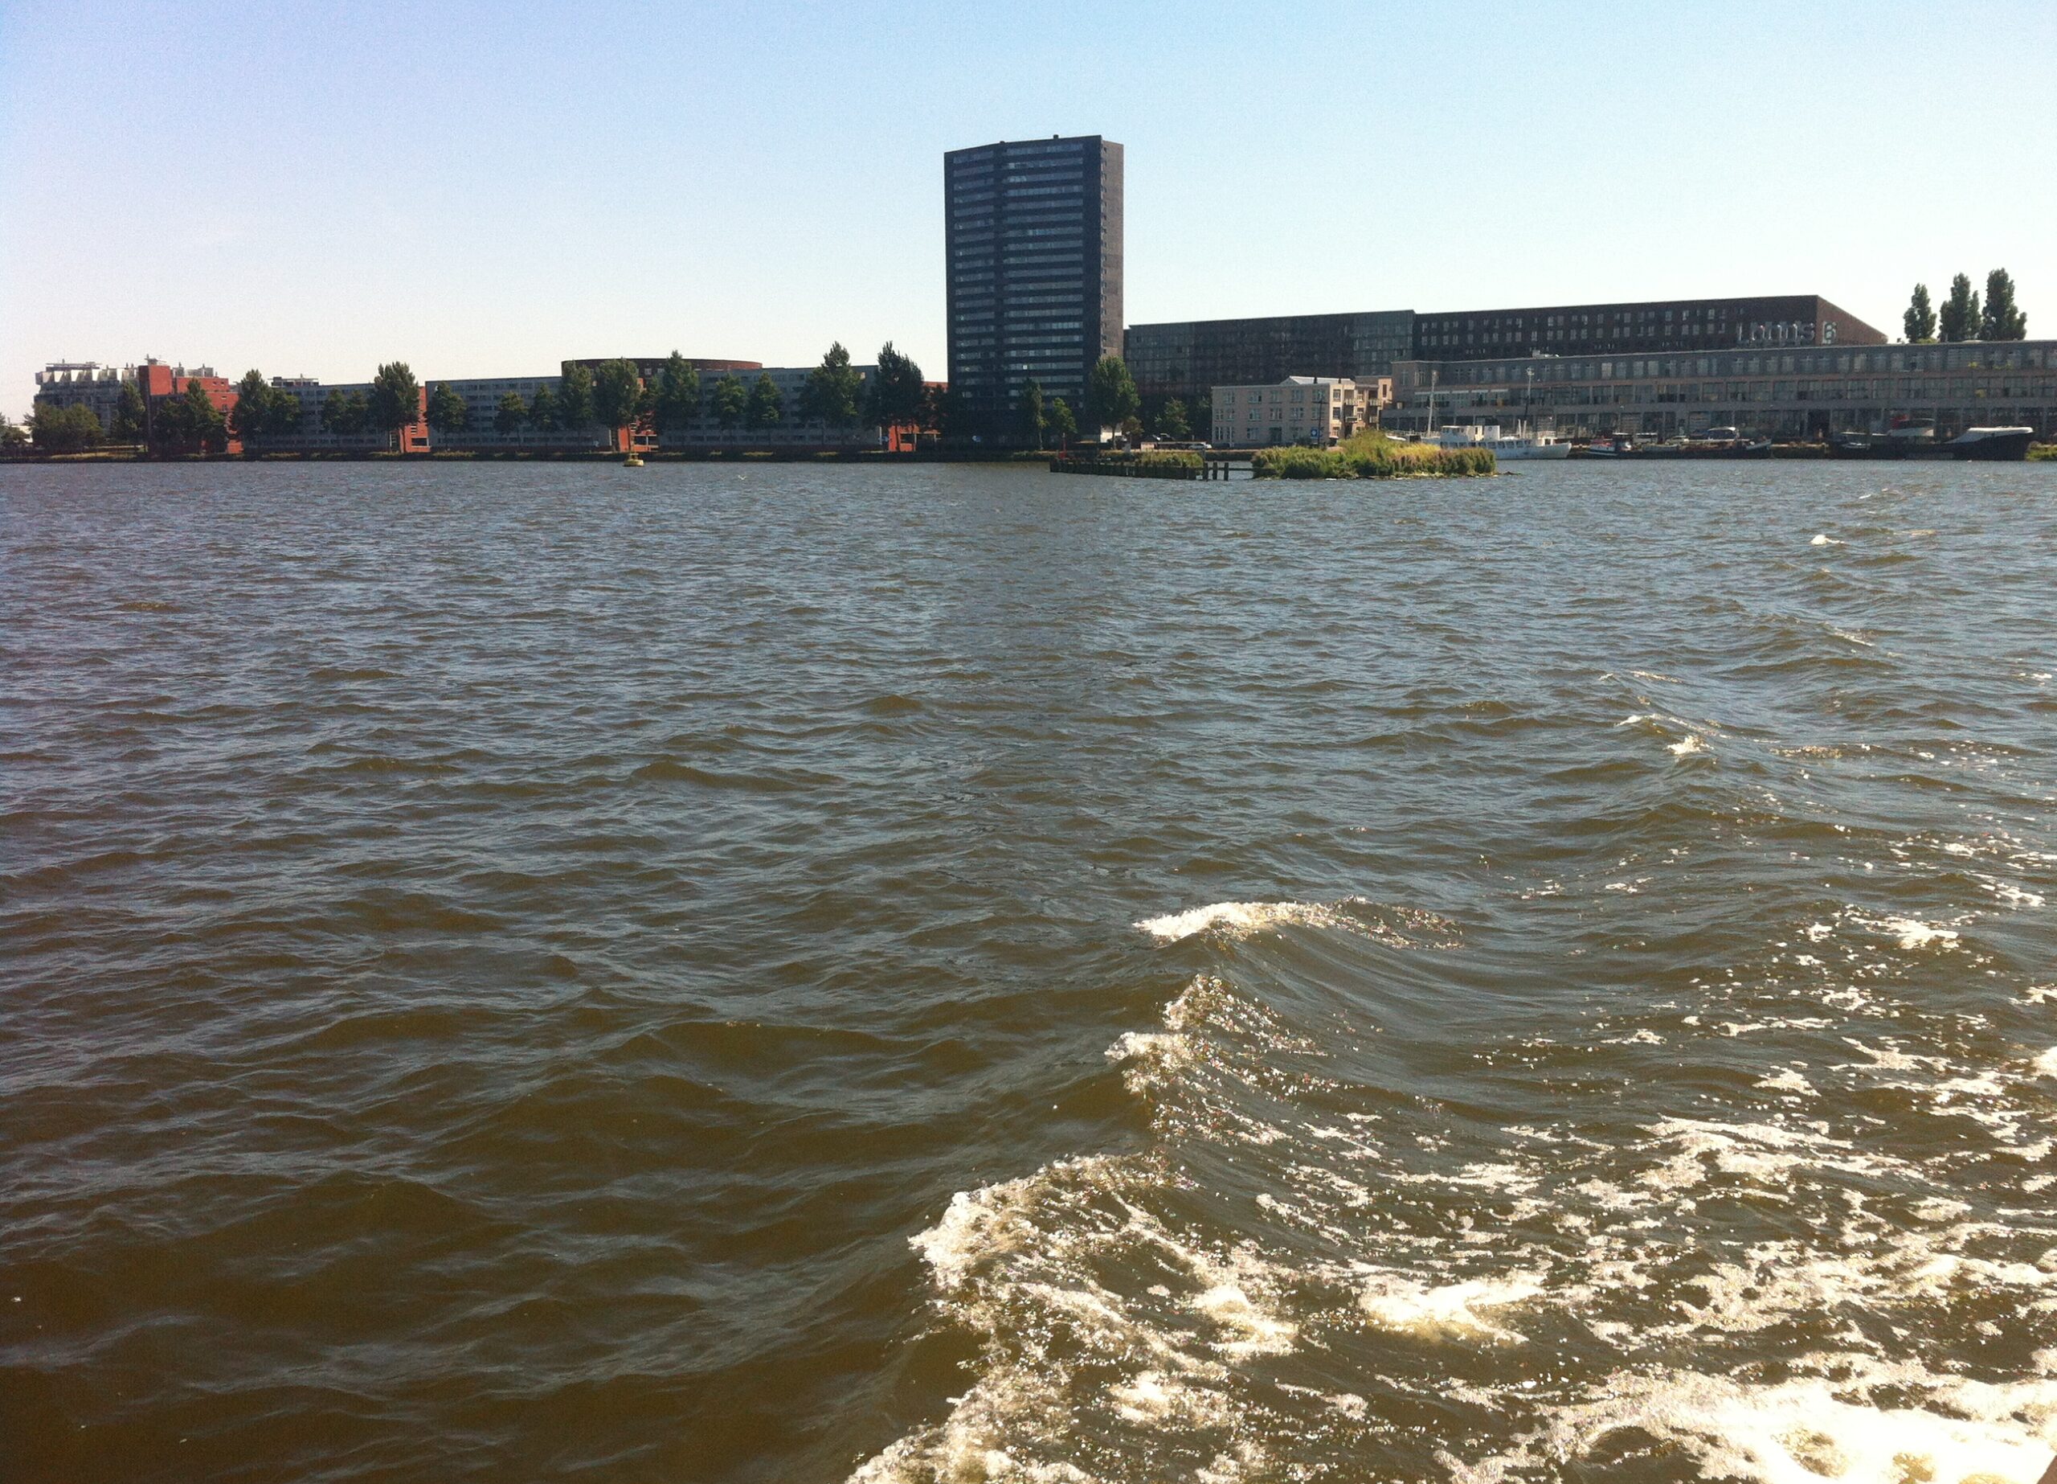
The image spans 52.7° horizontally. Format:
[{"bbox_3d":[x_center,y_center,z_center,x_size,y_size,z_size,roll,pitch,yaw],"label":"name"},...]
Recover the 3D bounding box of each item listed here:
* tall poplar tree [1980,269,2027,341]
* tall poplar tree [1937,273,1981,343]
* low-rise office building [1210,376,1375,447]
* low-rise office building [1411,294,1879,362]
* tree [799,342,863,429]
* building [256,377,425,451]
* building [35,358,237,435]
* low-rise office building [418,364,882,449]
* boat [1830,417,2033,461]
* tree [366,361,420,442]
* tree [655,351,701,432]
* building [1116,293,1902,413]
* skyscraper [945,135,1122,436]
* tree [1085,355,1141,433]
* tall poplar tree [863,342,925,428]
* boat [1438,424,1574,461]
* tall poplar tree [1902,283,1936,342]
[{"bbox_3d":[181.140,-71.650,386.890,8.600,32.300,8.600,7,11,41],"label":"tall poplar tree"},{"bbox_3d":[173.710,-71.560,388.920,8.100,31.600,8.100,7,11,41],"label":"tall poplar tree"},{"bbox_3d":[51.660,-63.060,400.280,26.120,13.660,19.000,6,11,38],"label":"low-rise office building"},{"bbox_3d":[129.040,-76.460,437.390,90.000,27.900,42.000,7,11,41],"label":"low-rise office building"},{"bbox_3d":[-43.330,-75.680,455.800,14.400,23.500,14.400,0,8,0],"label":"tree"},{"bbox_3d":[-196.570,-93.000,596.940,74.600,19.100,14.000,7,11,39],"label":"building"},{"bbox_3d":[-285.880,-106.710,664.630,70.840,28.490,29.000,6,11,38],"label":"building"},{"bbox_3d":[-89.680,-79.640,504.120,162.440,18.500,18.000,6,11,38],"label":"low-rise office building"},{"bbox_3d":[129.130,-43.430,297.800,27.670,5.930,5.300,6,11,38],"label":"boat"},{"bbox_3d":[-164.370,-87.040,539.720,14.300,23.910,14.300,6,11,38],"label":"tree"},{"bbox_3d":[-79.660,-77.290,473.190,11.070,22.620,11.070,0,8,0],"label":"tree"},{"bbox_3d":[98.170,-80.410,464.840,173.000,28.200,42.000,7,11,41],"label":"building"},{"bbox_3d":[1.130,-94.940,446.350,39.800,63.700,18.000,4,10,30],"label":"skyscraper"},{"bbox_3d":[17.090,-68.630,420.510,11.700,18.900,11.700,0,8,0],"label":"tree"},{"bbox_3d":[-27.750,-71.830,432.350,12.670,22.880,12.670,0,8,0],"label":"tall poplar tree"},{"bbox_3d":[76.440,-49.080,339.240,25.930,5.970,5.500,6,11,38],"label":"boat"},{"bbox_3d":[156.820,-66.600,367.610,7.080,28.610,7.080,6,11,38],"label":"tall poplar tree"}]

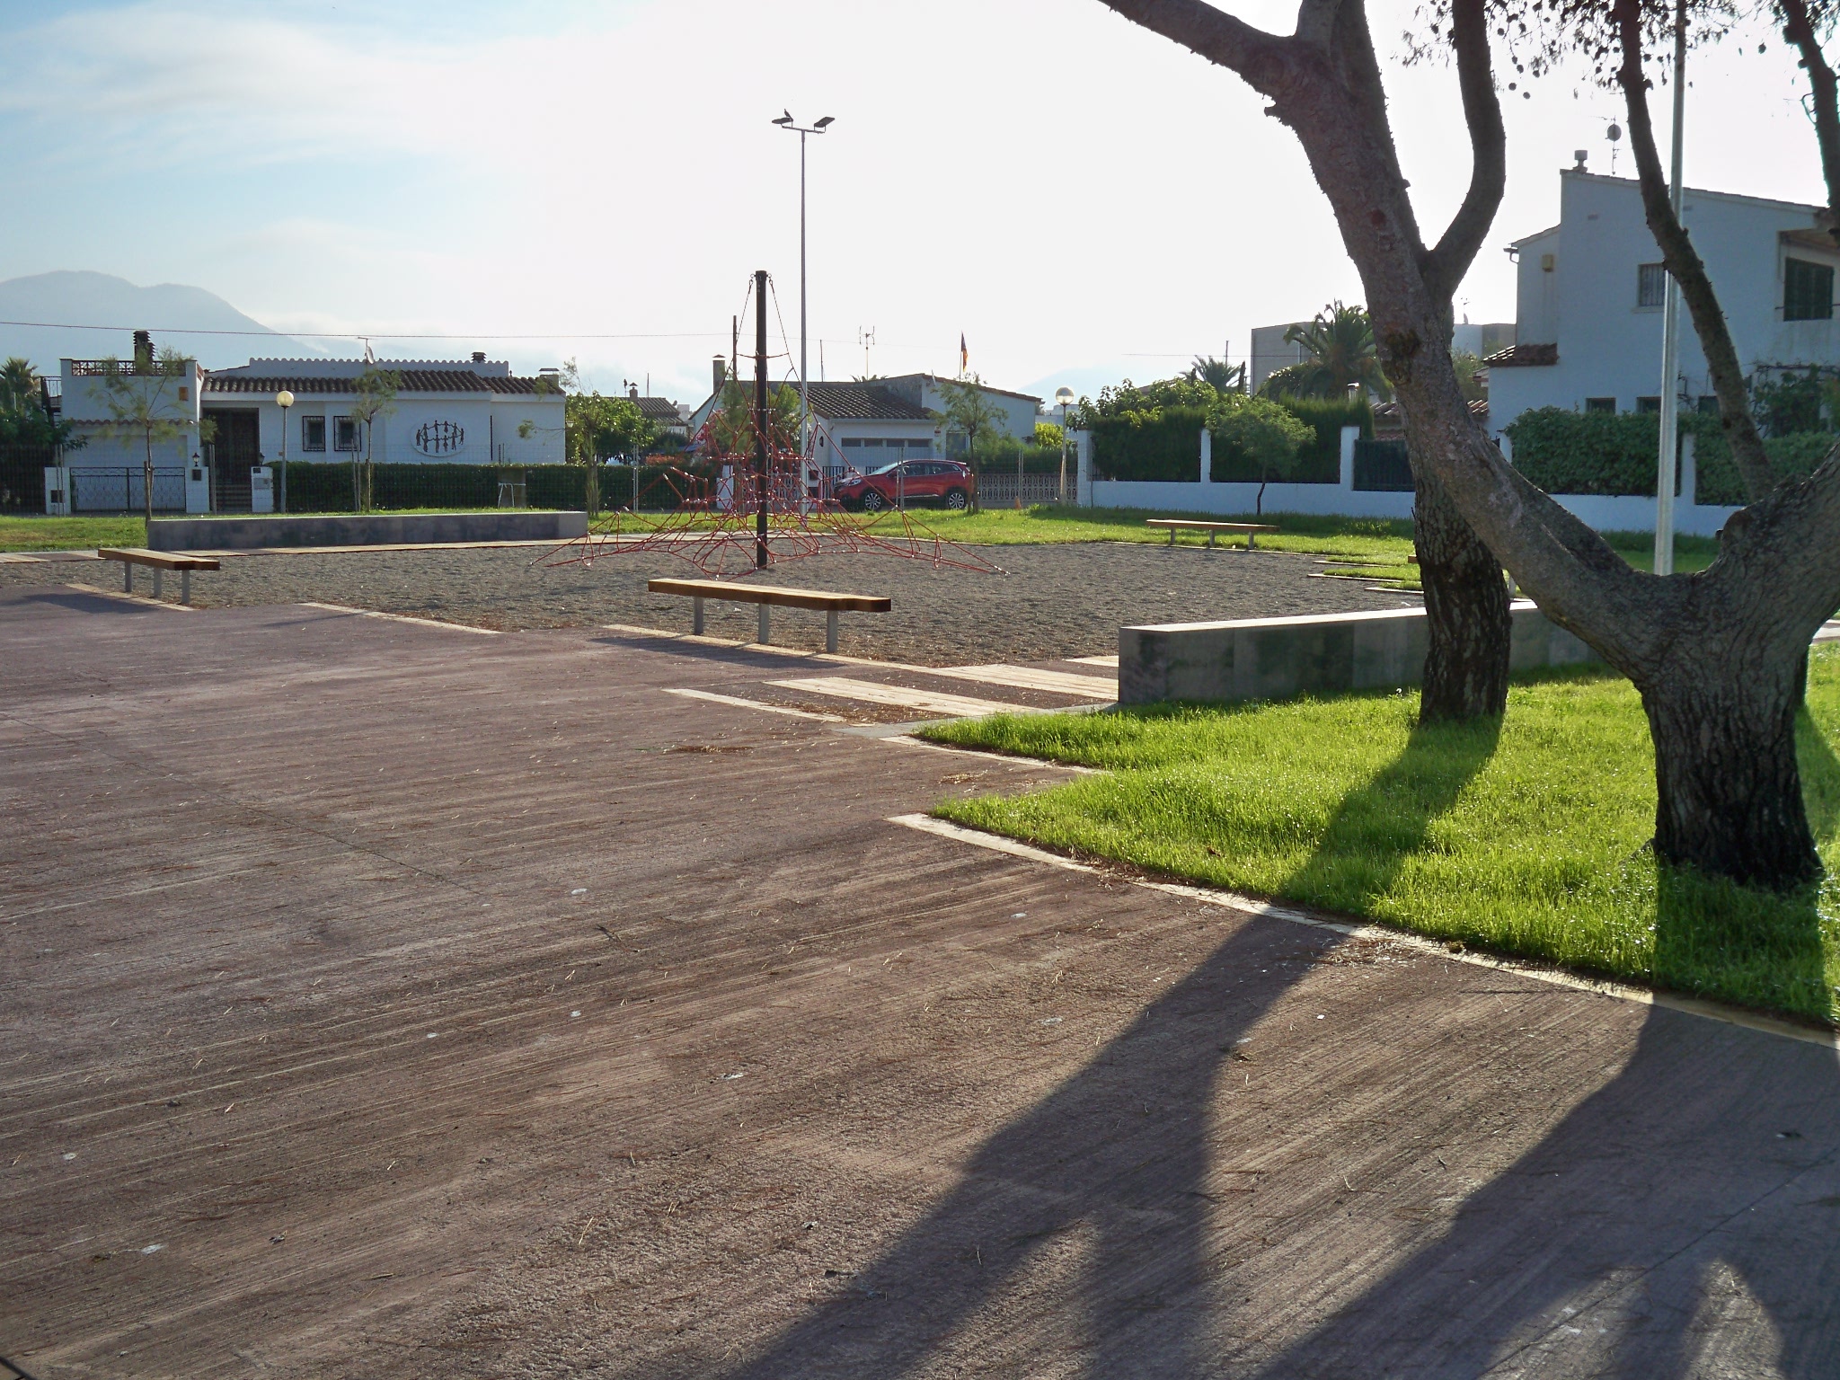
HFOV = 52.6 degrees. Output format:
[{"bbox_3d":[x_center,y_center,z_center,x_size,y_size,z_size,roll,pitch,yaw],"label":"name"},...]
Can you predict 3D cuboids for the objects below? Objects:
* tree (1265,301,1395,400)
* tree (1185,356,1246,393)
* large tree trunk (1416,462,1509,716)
[{"bbox_3d":[14.218,-9.823,64.278,4.400,7.000,4.400,0,7,0],"label":"tree"},{"bbox_3d":[16.600,-15.052,104.948,3.500,7.400,3.500,0,7,0],"label":"tree"},{"bbox_3d":[3.138,-0.553,10.759,0.520,1.450,0.500,2,7,16],"label":"large tree trunk"}]

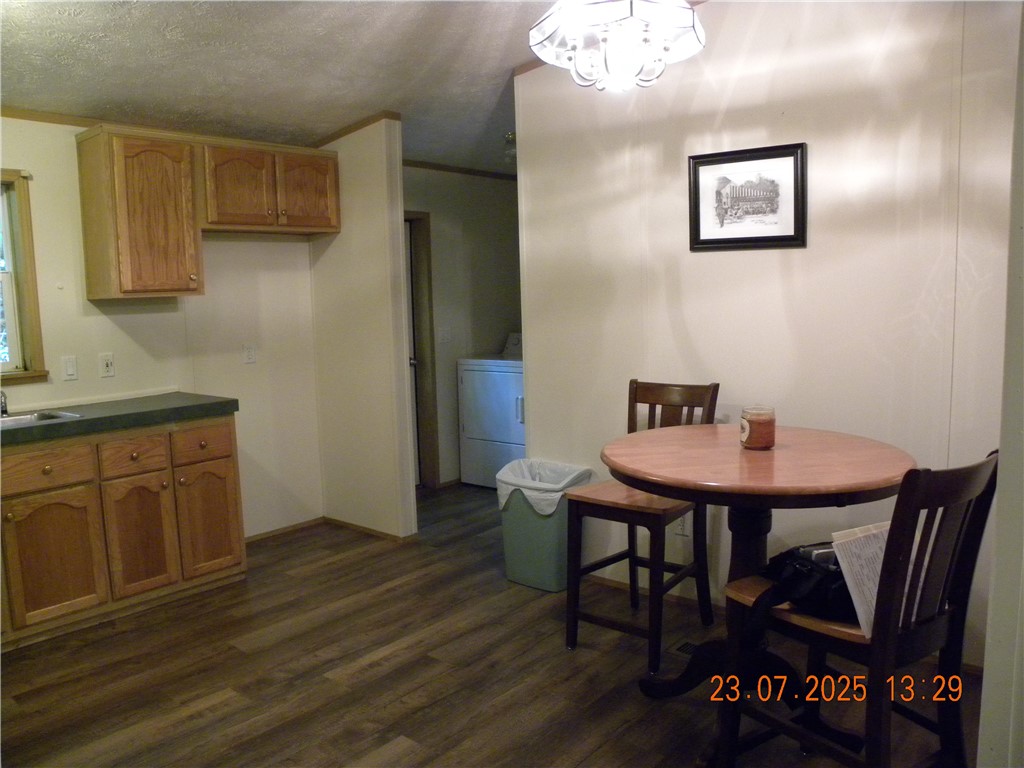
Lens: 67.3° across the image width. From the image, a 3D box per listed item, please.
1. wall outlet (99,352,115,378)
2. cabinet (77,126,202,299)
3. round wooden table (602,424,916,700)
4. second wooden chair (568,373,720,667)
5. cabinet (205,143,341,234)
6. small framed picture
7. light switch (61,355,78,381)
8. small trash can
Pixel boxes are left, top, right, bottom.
[{"bbox_3d":[-2.062,-0.094,3.928,0.010,0.116,0.070,4,9,42],"label":"wall outlet"},{"bbox_3d":[-1.853,-0.832,3.865,0.320,0.790,0.460,4,9,42],"label":"cabinet"},{"bbox_3d":[0.749,0.647,2.426,0.925,0.910,0.925,-1,6,0],"label":"round wooden table"},{"bbox_3d":[0.517,0.524,3.089,0.440,1.020,0.540,3,8,37],"label":"second wooden chair"},{"bbox_3d":[-1.414,-1.070,4.327,0.320,0.445,0.855,4,9,42],"label":"cabinet"},{"bbox_3d":[0.959,-0.755,3.158,0.480,0.402,0.025,3,8,34],"label":"small framed picture"},{"bbox_3d":[-2.178,-0.077,3.803,0.010,0.116,0.070,4,9,42],"label":"light switch"},{"bbox_3d":[0.153,0.708,3.775,0.380,0.520,0.280,3,8,37],"label":"small trash can"}]

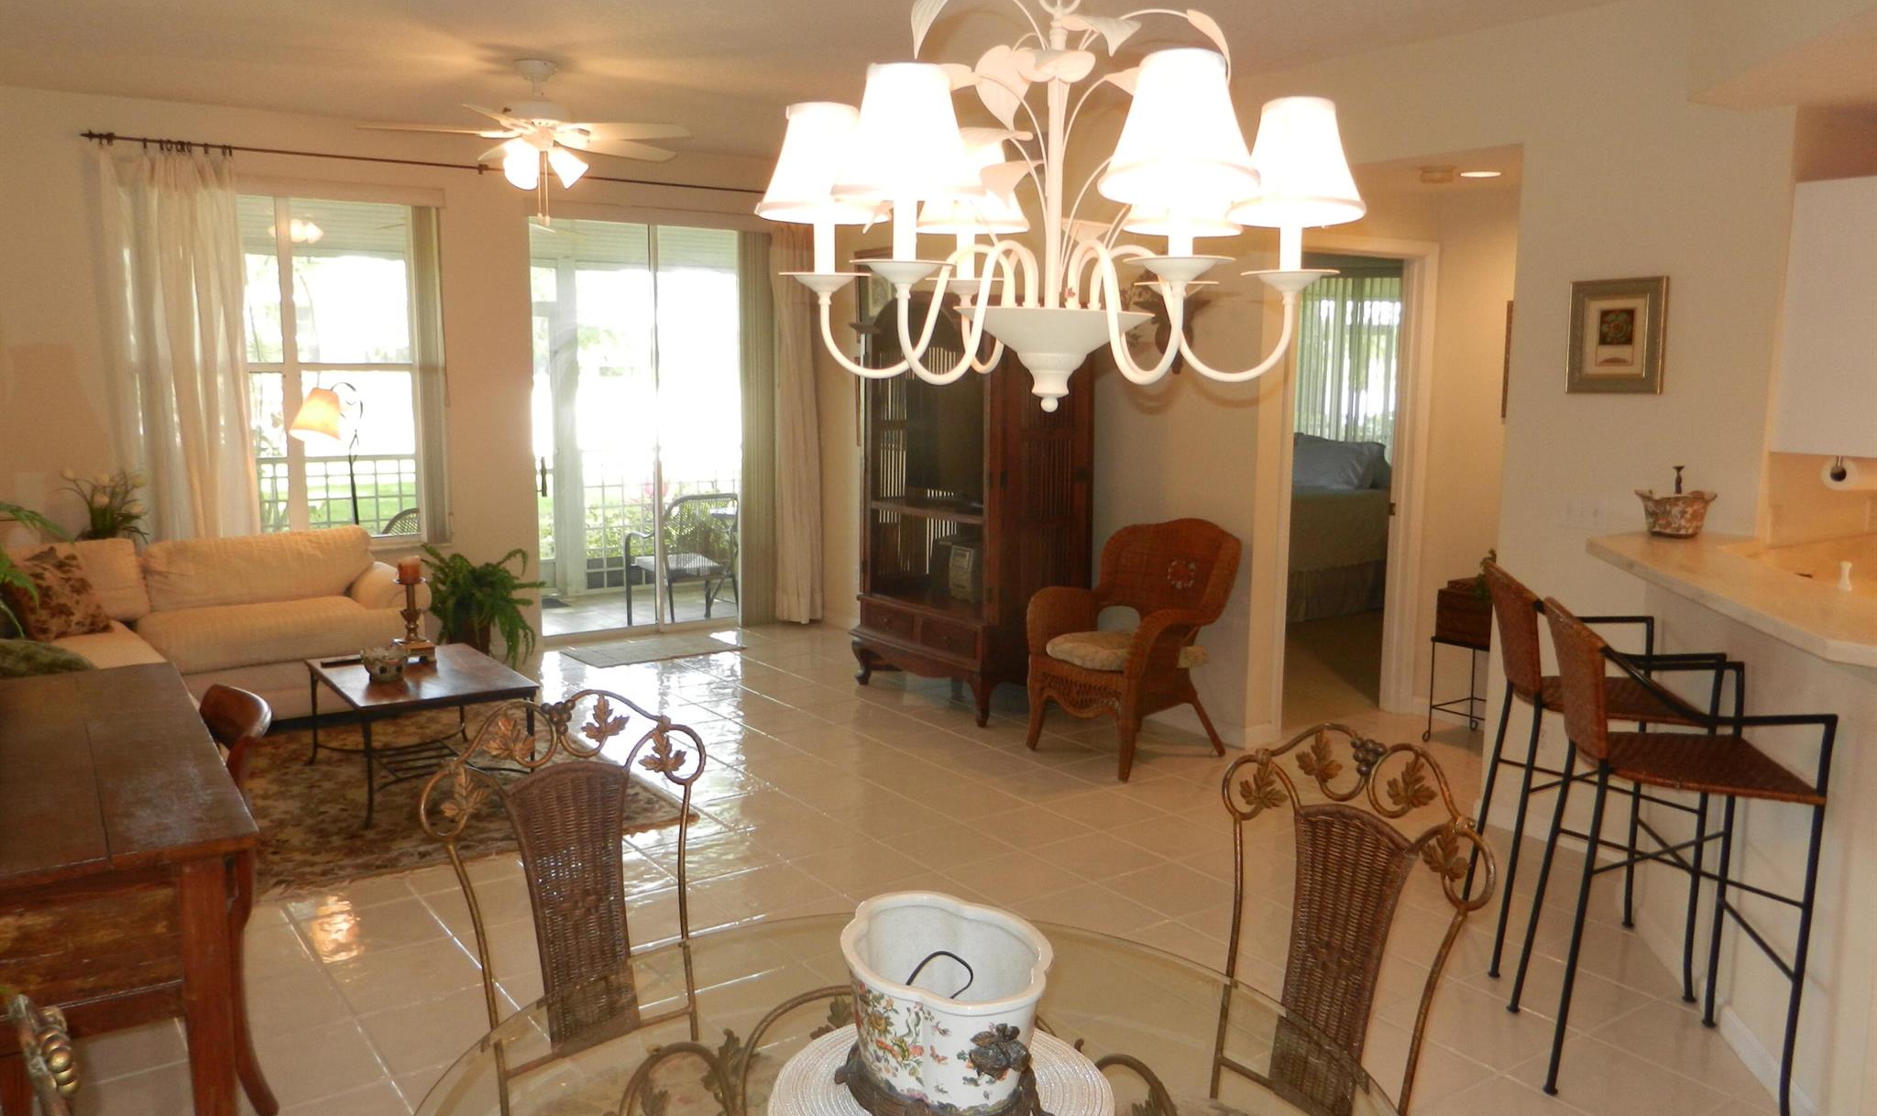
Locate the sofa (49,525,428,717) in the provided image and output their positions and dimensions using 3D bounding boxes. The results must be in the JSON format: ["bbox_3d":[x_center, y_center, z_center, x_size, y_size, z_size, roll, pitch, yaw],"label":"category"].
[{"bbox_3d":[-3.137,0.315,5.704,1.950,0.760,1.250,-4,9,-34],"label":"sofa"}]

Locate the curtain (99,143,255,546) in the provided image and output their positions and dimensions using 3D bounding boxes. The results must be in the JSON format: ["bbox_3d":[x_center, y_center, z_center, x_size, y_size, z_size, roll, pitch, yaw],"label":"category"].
[{"bbox_3d":[-3.538,-0.657,6.424,0.640,2.480,0.130,-4,9,-34],"label":"curtain"}]

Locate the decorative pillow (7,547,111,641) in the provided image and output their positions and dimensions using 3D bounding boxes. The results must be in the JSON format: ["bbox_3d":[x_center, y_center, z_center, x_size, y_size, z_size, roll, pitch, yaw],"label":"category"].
[{"bbox_3d":[-3.419,0.146,5.264,0.390,0.370,0.150,-4,-11,-34],"label":"decorative pillow"}]

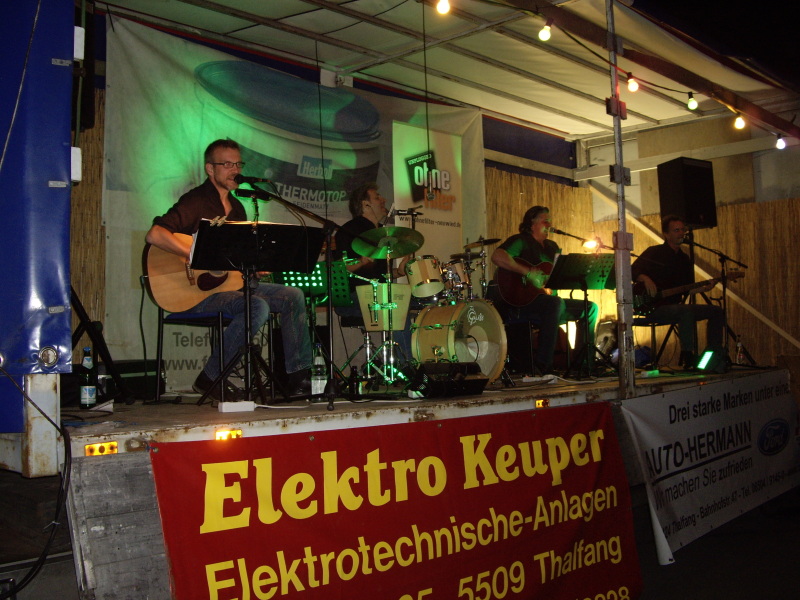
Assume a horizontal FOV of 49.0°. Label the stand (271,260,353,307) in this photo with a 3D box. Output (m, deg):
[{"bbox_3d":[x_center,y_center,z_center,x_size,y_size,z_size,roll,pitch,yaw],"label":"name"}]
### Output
[{"bbox_3d":[-0.530,0.150,5.350,0.490,0.790,0.480,-1,-2,12],"label":"stand"}]

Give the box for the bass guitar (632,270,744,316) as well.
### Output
[{"bbox_3d":[2.496,-0.098,7.625,1.166,0.330,0.090,-14,-3,-12],"label":"bass guitar"}]

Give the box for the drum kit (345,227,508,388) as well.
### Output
[{"bbox_3d":[0.280,0.035,5.920,0.980,1.050,1.350,-3,-3,43],"label":"drum kit"}]

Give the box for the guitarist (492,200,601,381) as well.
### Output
[{"bbox_3d":[1.100,-0.070,6.750,0.820,1.310,0.620,-2,-3,35],"label":"guitarist"}]

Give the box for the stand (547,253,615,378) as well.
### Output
[{"bbox_3d":[1.410,0.112,6.500,0.500,0.920,0.480,1,-3,-38],"label":"stand"}]

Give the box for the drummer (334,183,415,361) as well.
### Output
[{"bbox_3d":[-0.170,-0.115,6.180,0.780,1.380,0.620,-2,-3,37],"label":"drummer"}]

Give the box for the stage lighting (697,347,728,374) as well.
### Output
[{"bbox_3d":[2.440,0.472,6.880,0.200,0.210,0.240,-1,-2,0],"label":"stage lighting"}]

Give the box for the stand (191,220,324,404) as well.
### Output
[{"bbox_3d":[-0.740,0.061,4.230,0.620,0.880,0.470,1,-3,-30],"label":"stand"}]

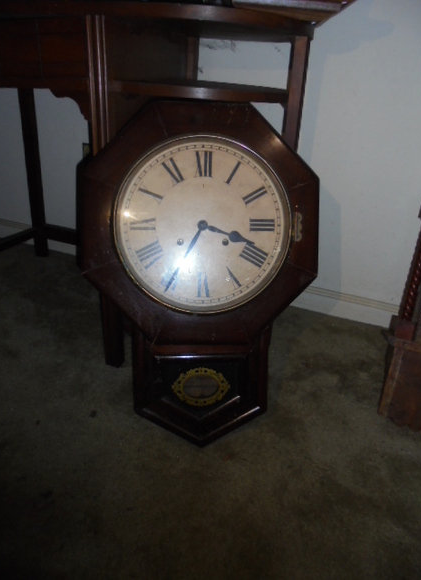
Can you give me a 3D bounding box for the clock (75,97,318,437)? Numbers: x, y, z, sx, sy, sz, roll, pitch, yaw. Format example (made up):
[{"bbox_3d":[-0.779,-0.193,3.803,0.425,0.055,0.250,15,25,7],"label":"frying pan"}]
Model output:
[{"bbox_3d":[-0.016,-0.018,0.824,0.425,0.632,0.115,0,4,-4],"label":"clock"}]

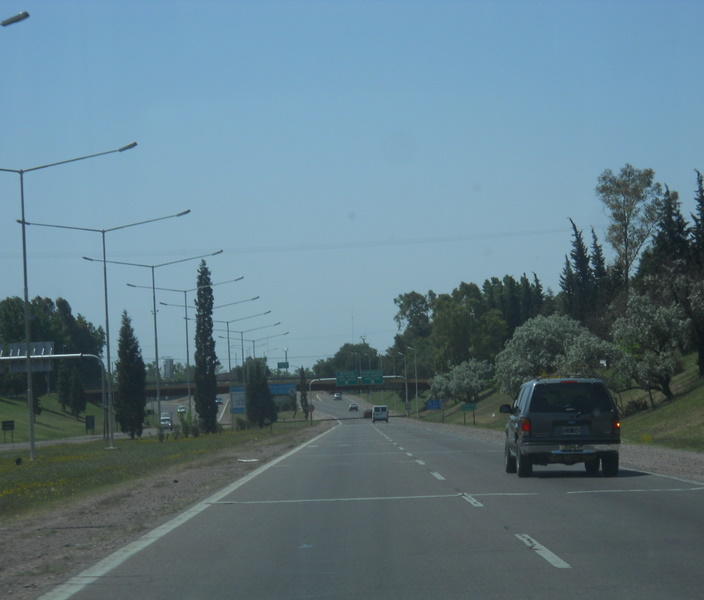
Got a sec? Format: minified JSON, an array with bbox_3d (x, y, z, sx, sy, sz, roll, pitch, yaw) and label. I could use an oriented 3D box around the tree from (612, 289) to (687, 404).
[{"bbox_3d":[12.873,2.055,98.000,3.380,4.720,3.460,-2,-3,0],"label":"tree"}]

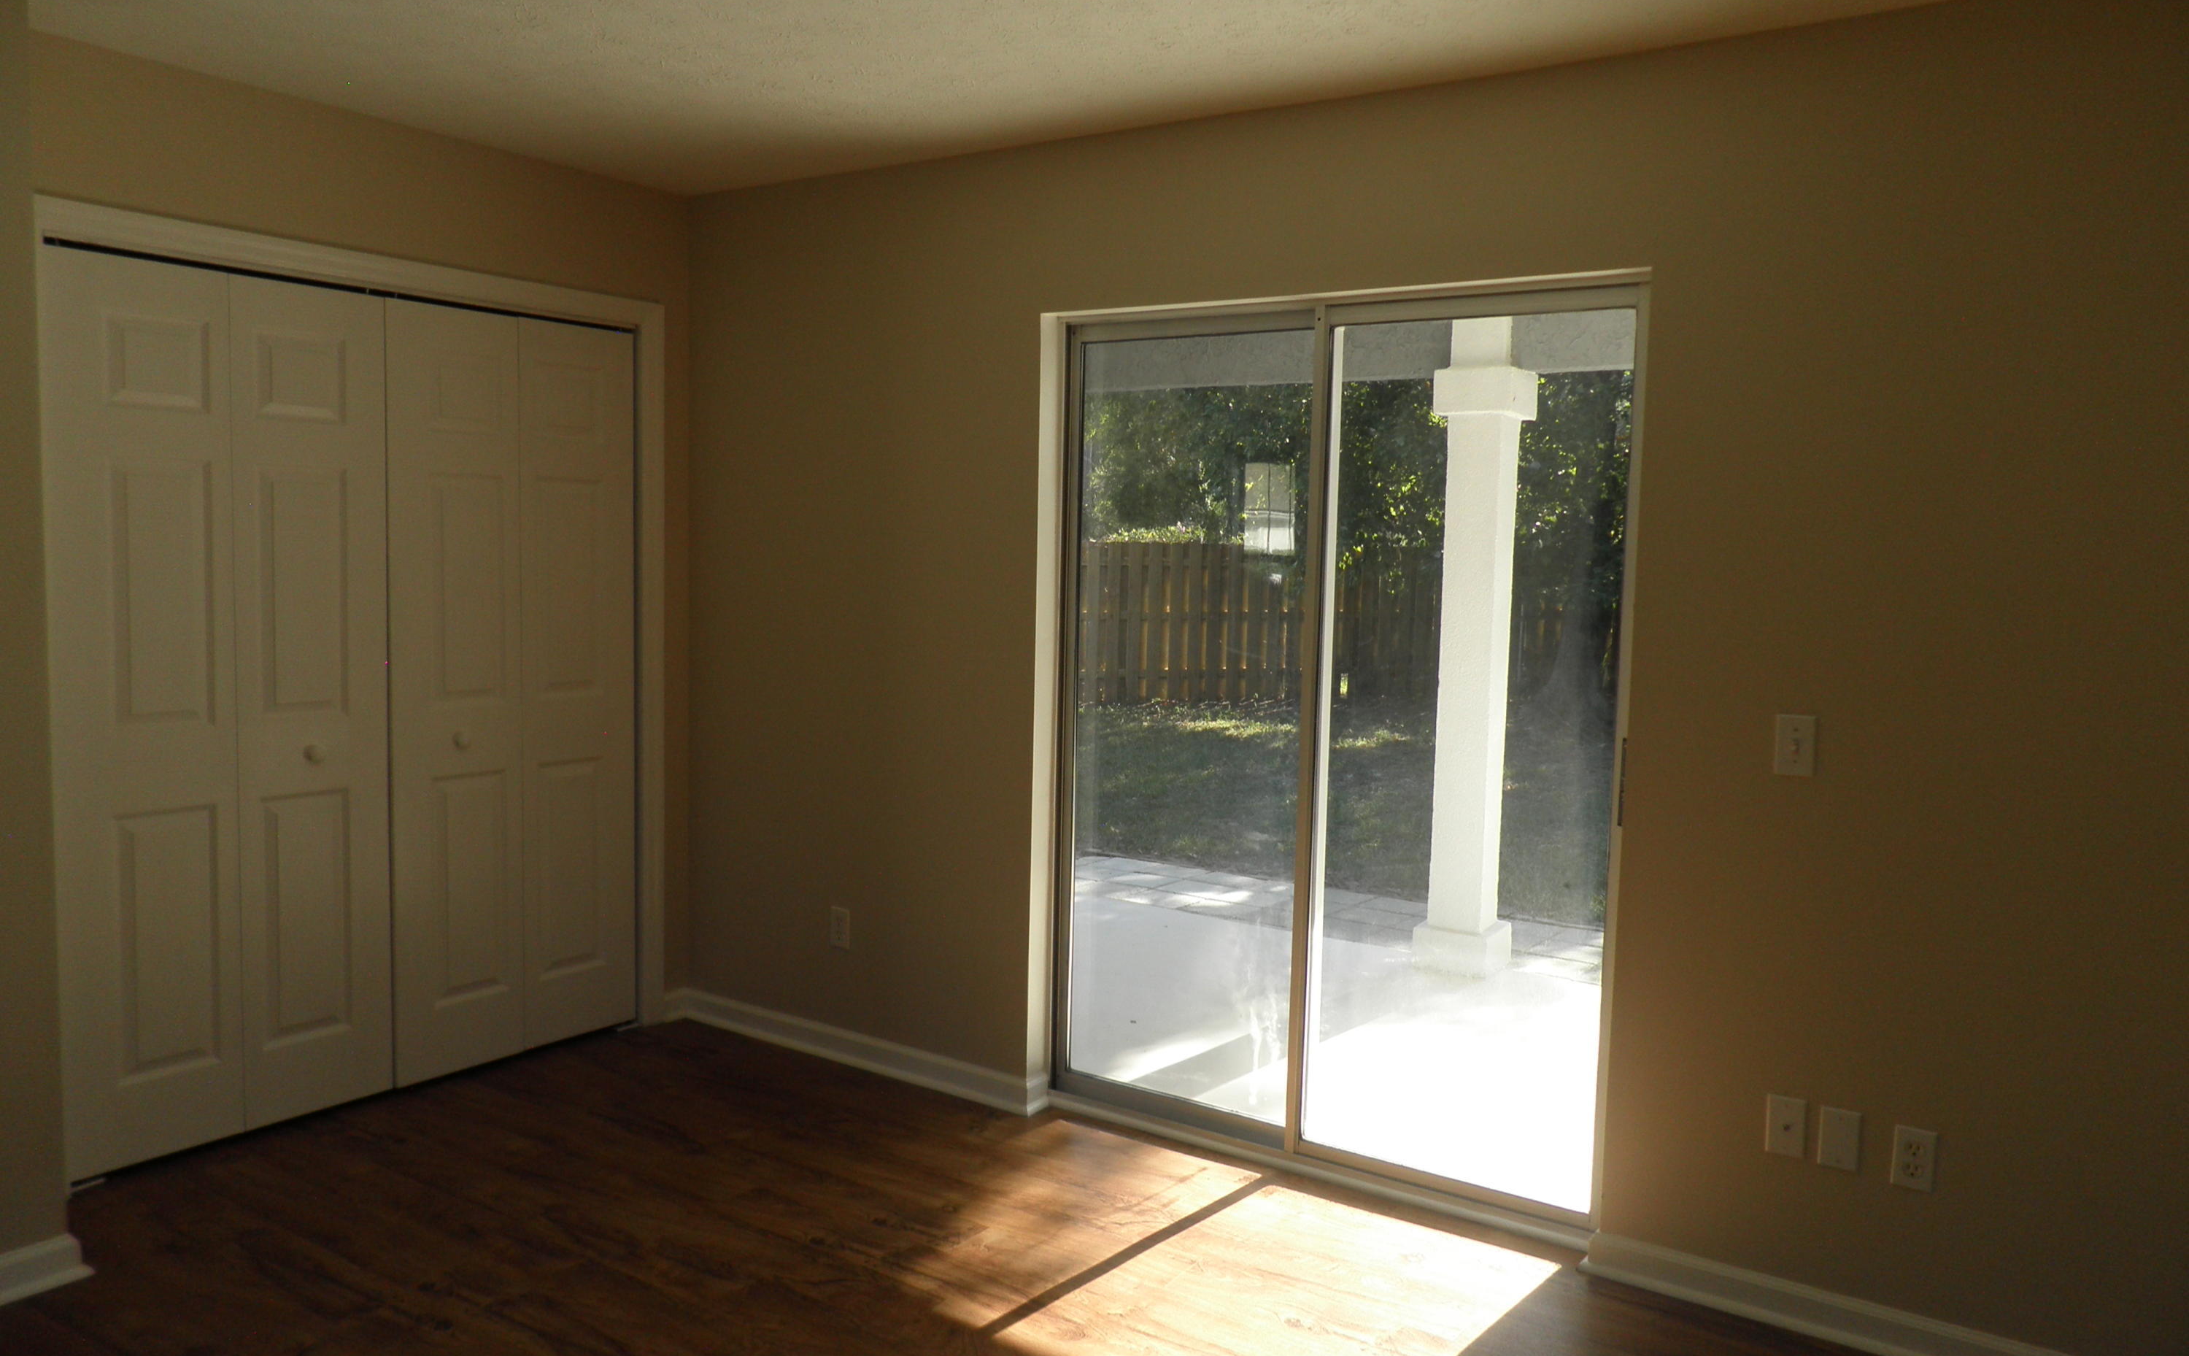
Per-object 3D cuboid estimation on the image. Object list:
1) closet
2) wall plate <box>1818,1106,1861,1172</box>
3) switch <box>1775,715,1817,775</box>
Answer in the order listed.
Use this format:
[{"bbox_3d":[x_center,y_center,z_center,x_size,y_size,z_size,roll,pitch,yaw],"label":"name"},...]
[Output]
[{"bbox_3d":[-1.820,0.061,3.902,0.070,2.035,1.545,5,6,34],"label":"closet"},{"bbox_3d":[1.419,0.880,2.891,0.071,0.115,0.008,5,6,34],"label":"wall plate"},{"bbox_3d":[1.335,0.130,2.893,0.071,0.115,0.014,5,6,34],"label":"switch"}]

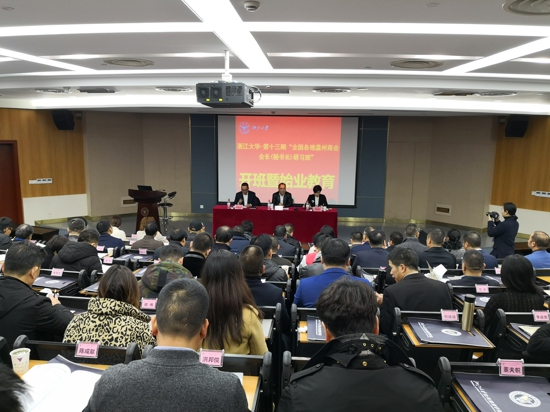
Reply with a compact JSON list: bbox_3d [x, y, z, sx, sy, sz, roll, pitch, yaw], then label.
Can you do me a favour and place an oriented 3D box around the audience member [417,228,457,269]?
[{"bbox_3d":[1.664,0.818,4.708,0.520,1.220,0.700,0,9,-3],"label":"audience member"}]

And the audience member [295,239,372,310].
[{"bbox_3d":[0.349,0.792,2.997,0.520,1.240,0.750,1,9,3],"label":"audience member"}]

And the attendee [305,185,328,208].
[{"bbox_3d":[0.926,0.180,9.502,0.500,1.240,0.750,2,9,5],"label":"attendee"}]

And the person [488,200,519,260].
[{"bbox_3d":[3.758,0.747,7.120,0.520,1.620,0.500,7,11,35],"label":"person"}]

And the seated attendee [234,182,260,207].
[{"bbox_3d":[-0.664,0.143,9.505,0.520,1.270,0.750,2,9,5],"label":"seated attendee"}]

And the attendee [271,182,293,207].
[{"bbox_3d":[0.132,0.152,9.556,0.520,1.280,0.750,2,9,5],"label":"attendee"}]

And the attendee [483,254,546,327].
[{"bbox_3d":[1.520,0.871,2.994,0.460,1.200,0.750,1,9,-1],"label":"attendee"}]

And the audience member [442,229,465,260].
[{"bbox_3d":[2.257,0.860,5.728,0.460,1.200,0.780,0,10,-2],"label":"audience member"}]

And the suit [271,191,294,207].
[{"bbox_3d":[0.169,-0.016,9.969,0.500,0.640,0.400,1,10,4],"label":"suit"}]

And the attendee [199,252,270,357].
[{"bbox_3d":[-0.224,0.816,2.319,0.480,1.270,0.780,1,10,4],"label":"attendee"}]

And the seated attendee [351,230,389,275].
[{"bbox_3d":[1.026,0.839,4.713,0.520,1.220,0.700,1,9,1],"label":"seated attendee"}]

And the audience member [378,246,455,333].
[{"bbox_3d":[0.849,0.844,2.971,0.500,1.220,0.780,0,9,-5],"label":"audience member"}]

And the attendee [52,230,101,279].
[{"bbox_3d":[-1.919,0.819,4.511,0.580,1.200,0.720,3,9,12],"label":"attendee"}]

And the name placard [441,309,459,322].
[{"bbox_3d":[1.024,0.641,2.510,0.100,0.070,0.025,1,9,1],"label":"name placard"}]

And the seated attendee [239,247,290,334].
[{"bbox_3d":[-0.137,0.827,3.025,0.500,1.220,0.750,2,9,5],"label":"seated attendee"}]

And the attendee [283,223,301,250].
[{"bbox_3d":[0.223,0.824,6.638,0.500,1.210,0.800,1,10,4],"label":"attendee"}]

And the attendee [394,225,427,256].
[{"bbox_3d":[1.724,0.825,5.620,0.520,1.240,0.700,1,9,1],"label":"attendee"}]

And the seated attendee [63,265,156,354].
[{"bbox_3d":[-0.760,0.846,2.323,0.500,1.200,0.750,2,9,10],"label":"seated attendee"}]

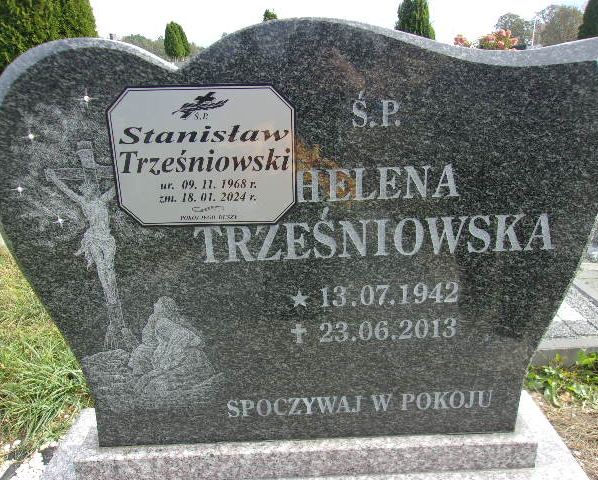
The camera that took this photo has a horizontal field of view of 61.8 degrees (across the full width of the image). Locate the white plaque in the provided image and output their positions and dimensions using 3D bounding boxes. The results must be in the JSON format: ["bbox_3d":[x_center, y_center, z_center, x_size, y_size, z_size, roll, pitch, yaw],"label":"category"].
[{"bbox_3d":[-0.131,-0.113,0.695,0.250,0.190,0.008,-1,19,-1],"label":"white plaque"}]

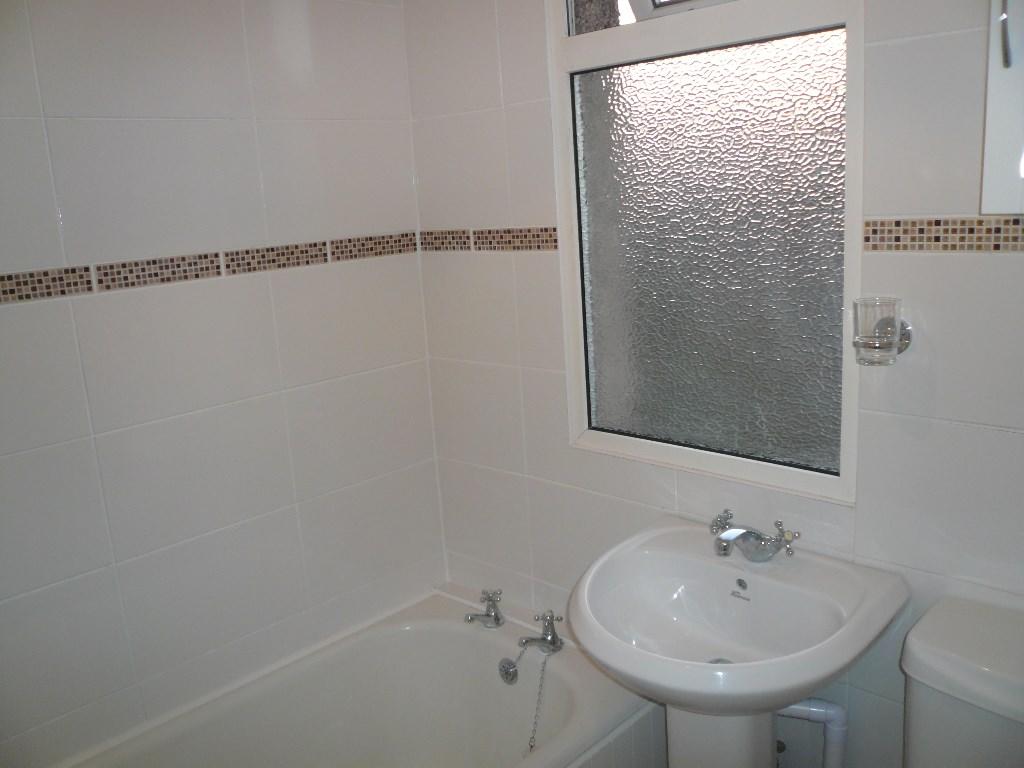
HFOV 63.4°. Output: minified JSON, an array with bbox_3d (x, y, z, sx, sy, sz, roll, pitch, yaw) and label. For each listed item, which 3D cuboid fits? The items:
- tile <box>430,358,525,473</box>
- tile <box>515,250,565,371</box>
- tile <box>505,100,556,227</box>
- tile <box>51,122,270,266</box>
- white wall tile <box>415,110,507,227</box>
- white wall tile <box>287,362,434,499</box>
[{"bbox_3d":[-0.081,0.071,1.948,0.302,0.250,0.009,8,17,43],"label":"tile"},{"bbox_3d":[0.061,-0.150,1.747,0.130,0.250,0.009,8,17,43],"label":"tile"},{"bbox_3d":[0.039,-0.447,1.702,0.116,0.250,0.009,8,17,42],"label":"tile"},{"bbox_3d":[-0.639,-0.361,1.523,0.009,0.250,0.400,9,17,43],"label":"tile"},{"bbox_3d":[-0.114,-0.469,1.843,0.298,0.250,0.009,8,17,42],"label":"white wall tile"},{"bbox_3d":[-0.338,0.096,1.921,0.009,0.250,0.400,9,17,43],"label":"white wall tile"}]

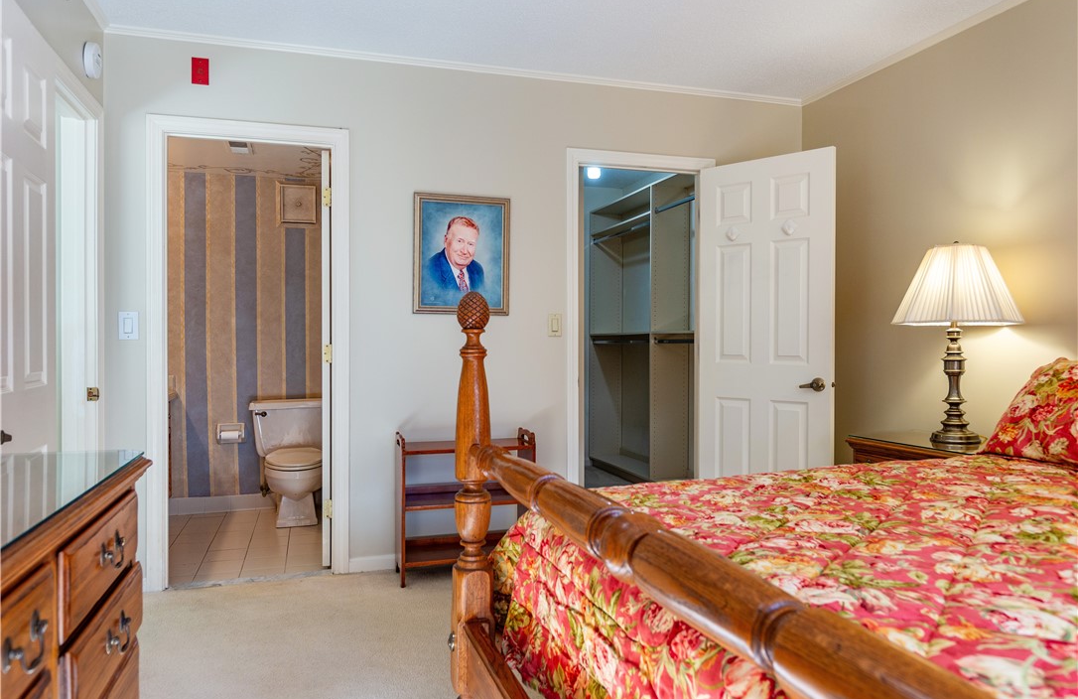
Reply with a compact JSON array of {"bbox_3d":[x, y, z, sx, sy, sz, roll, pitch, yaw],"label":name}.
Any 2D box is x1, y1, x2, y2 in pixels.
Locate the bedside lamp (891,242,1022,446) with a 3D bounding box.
[{"bbox_3d":[1.614,-0.013,2.786,0.435,0.780,0.435,0,0,-16],"label":"bedside lamp"}]

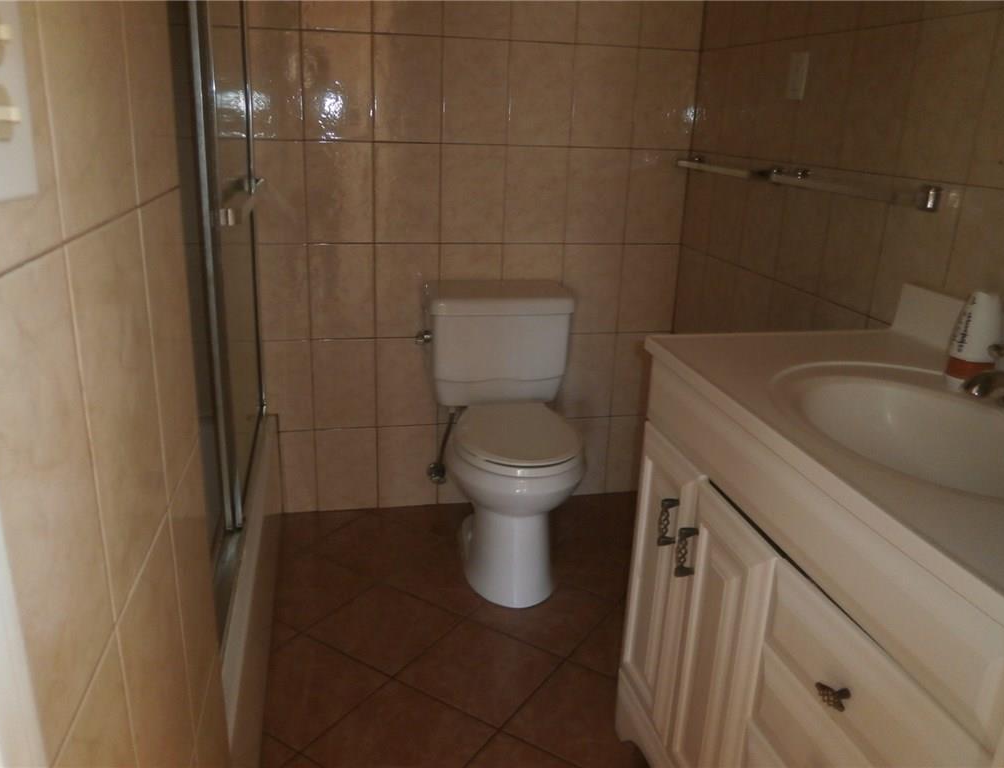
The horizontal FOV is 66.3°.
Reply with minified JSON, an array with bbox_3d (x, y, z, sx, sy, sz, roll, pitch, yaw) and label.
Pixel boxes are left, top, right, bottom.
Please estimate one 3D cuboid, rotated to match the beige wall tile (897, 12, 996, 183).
[{"bbox_3d":[0.837,-0.538,1.449,0.010,0.300,0.200,-2,19,-12],"label":"beige wall tile"}]

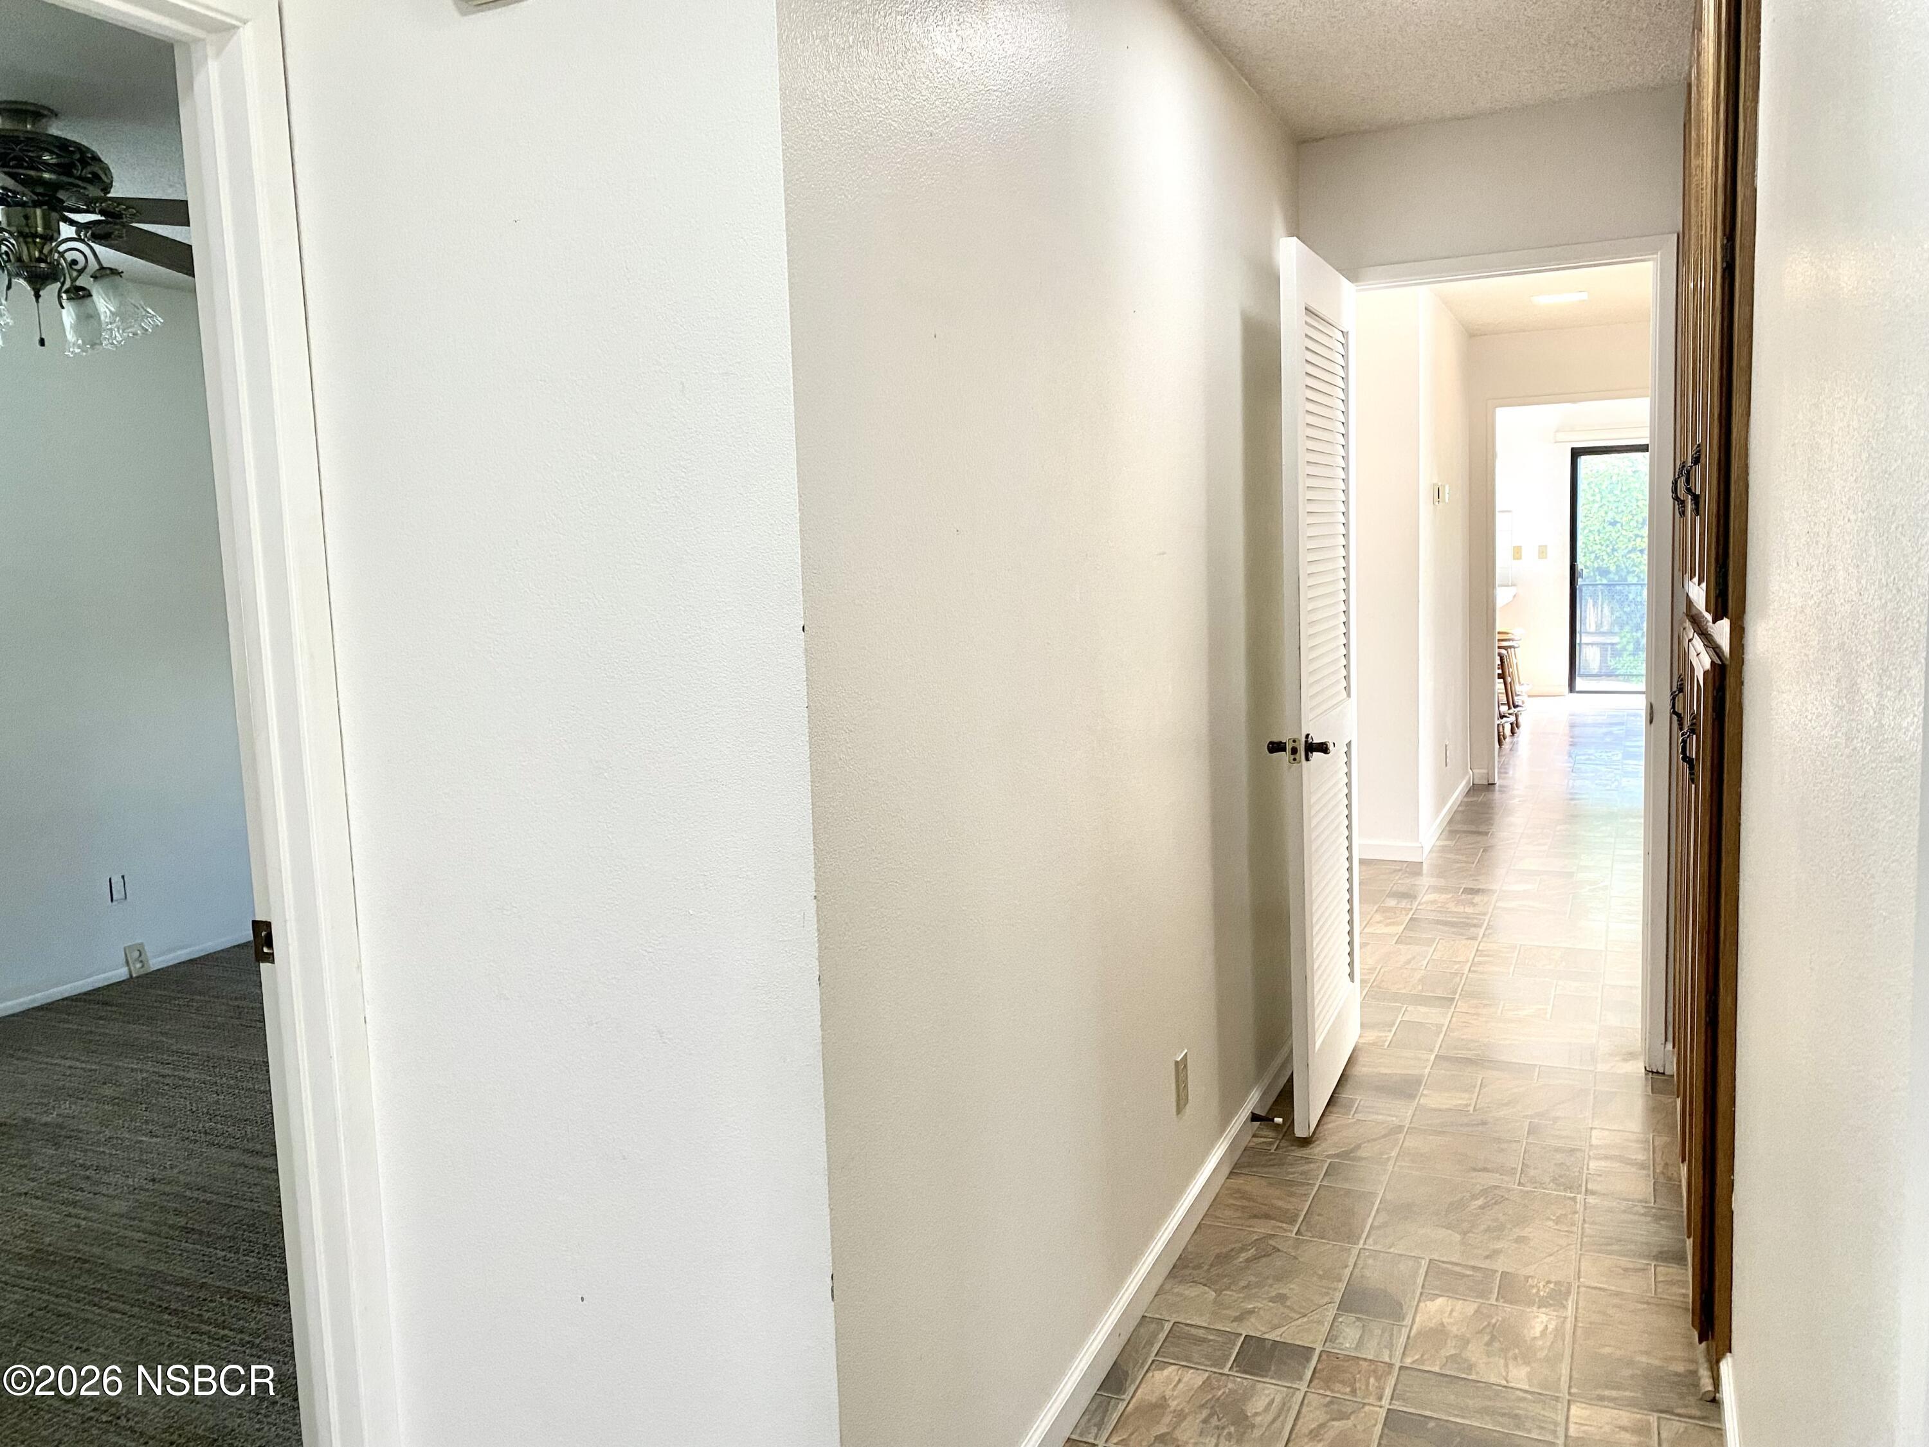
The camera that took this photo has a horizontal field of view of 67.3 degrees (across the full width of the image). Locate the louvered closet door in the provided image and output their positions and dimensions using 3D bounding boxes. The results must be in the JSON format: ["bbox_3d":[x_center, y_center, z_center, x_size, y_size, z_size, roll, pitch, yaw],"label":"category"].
[{"bbox_3d":[0.900,-0.093,3.602,0.038,2.030,0.757,1,7,24],"label":"louvered closet door"}]

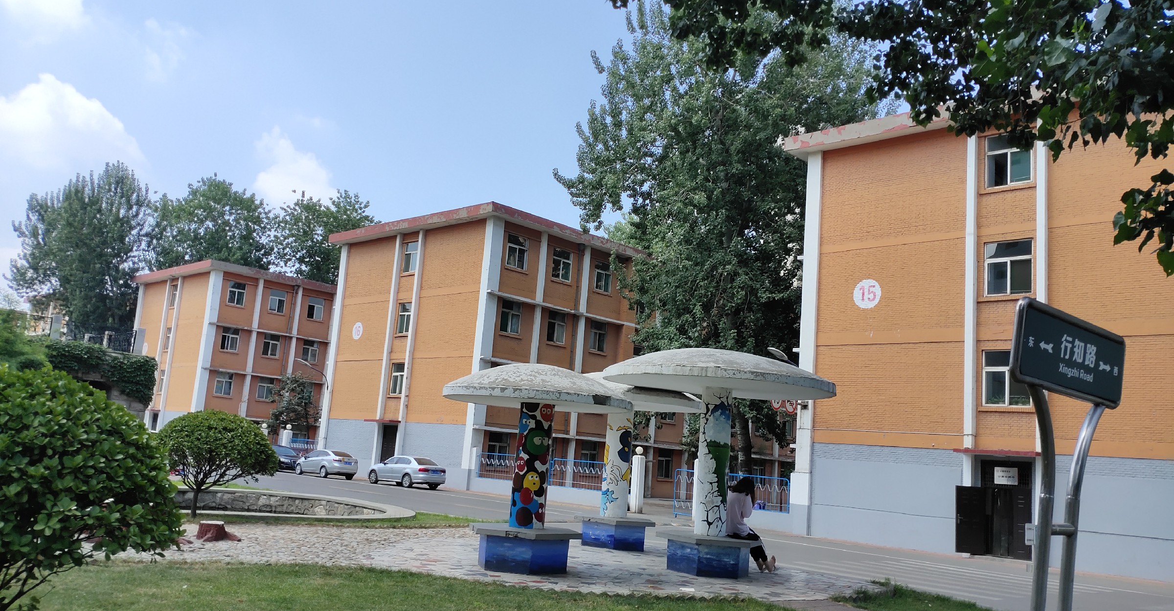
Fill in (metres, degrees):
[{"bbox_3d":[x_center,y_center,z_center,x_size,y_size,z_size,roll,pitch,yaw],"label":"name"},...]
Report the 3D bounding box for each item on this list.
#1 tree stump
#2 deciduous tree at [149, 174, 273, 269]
[{"bbox_3d":[-4.863,2.936,11.983,0.540,0.220,0.480,8,-10,-20],"label":"tree stump"},{"bbox_3d":[-36.360,0.365,87.365,11.000,26.400,10.500,8,-10,-22],"label":"deciduous tree"}]

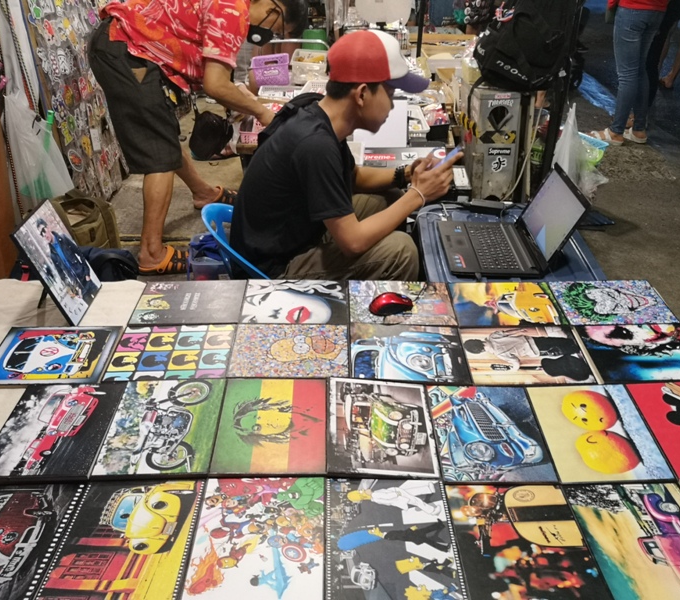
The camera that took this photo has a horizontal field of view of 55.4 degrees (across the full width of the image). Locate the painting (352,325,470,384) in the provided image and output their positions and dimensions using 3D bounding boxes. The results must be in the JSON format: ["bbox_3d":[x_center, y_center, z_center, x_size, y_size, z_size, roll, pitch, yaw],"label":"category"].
[{"bbox_3d":[0.149,0.118,1.411,0.254,0.010,0.199,1,33,1],"label":"painting"}]

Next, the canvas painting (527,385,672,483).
[{"bbox_3d":[0.489,0.253,1.243,0.203,0.016,0.258,0,32,0],"label":"canvas painting"}]

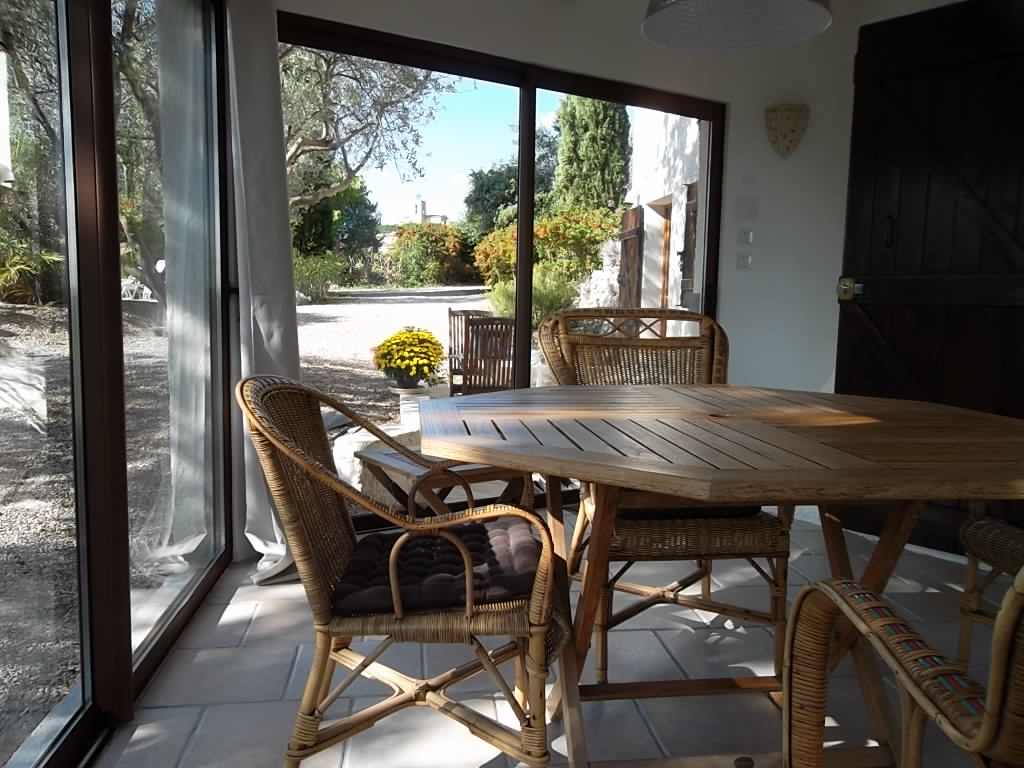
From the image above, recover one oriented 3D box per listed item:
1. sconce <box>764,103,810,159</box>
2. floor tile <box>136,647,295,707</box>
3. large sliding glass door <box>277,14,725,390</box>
[{"bbox_3d":[1.264,-1.183,3.740,0.100,0.235,0.215,-3,7,-35],"label":"sconce"},{"bbox_3d":[-0.768,0.780,2.123,0.342,0.015,0.332,0,6,-8],"label":"floor tile"},{"bbox_3d":[0.039,-0.424,3.753,2.427,2.067,0.100,-2,7,-31],"label":"large sliding glass door"}]

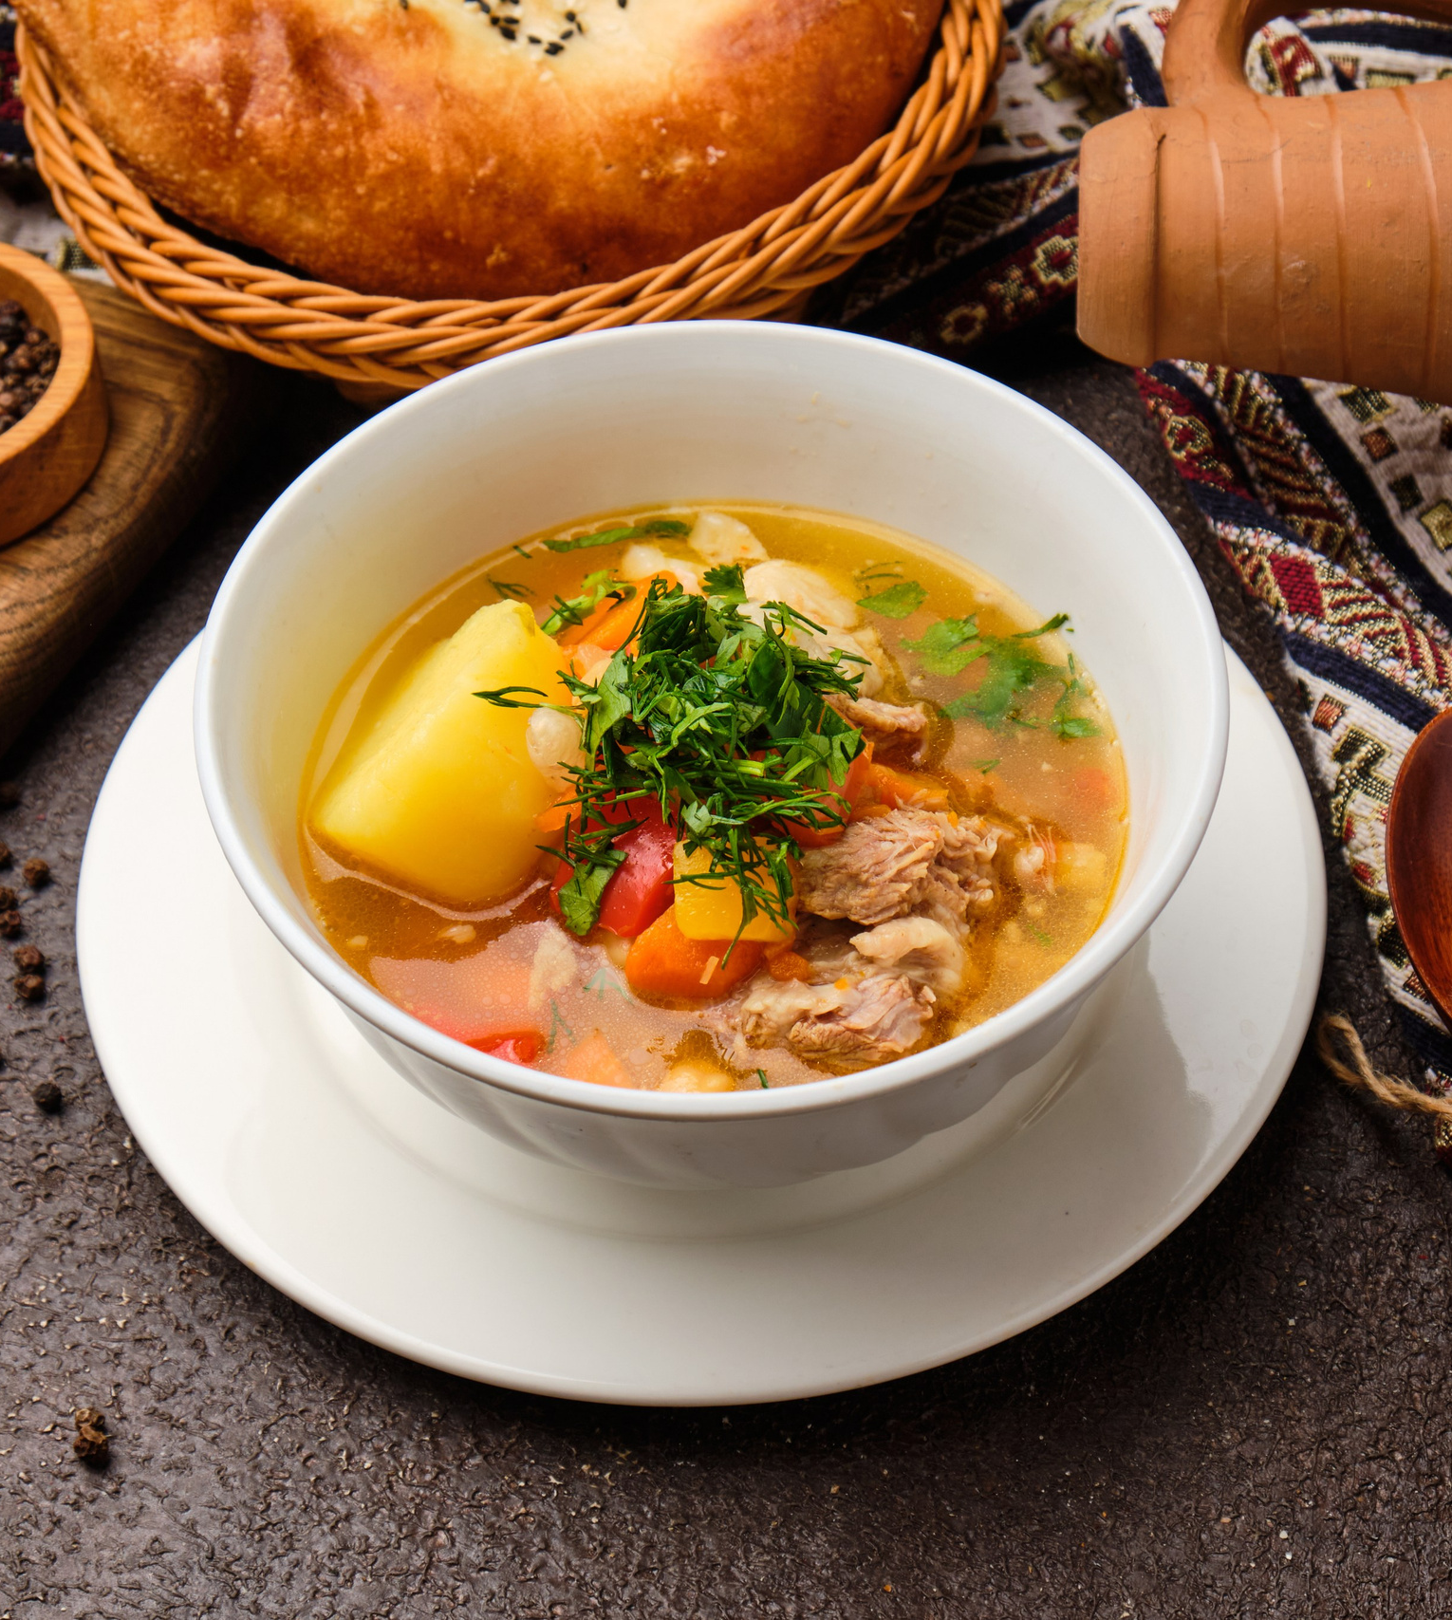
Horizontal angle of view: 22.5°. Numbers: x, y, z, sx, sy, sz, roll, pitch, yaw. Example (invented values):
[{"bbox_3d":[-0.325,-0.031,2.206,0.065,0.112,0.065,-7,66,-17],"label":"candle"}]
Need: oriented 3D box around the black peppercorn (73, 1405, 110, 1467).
[{"bbox_3d":[-0.094,0.093,0.541,0.005,0.005,0.007,-15,51,-11],"label":"black peppercorn"}]

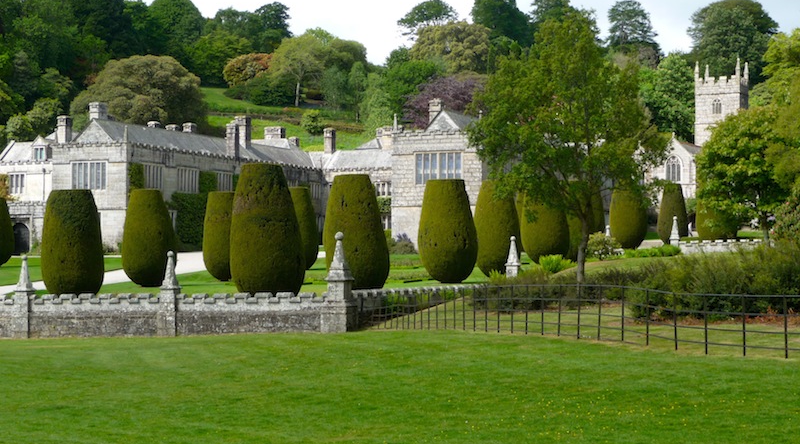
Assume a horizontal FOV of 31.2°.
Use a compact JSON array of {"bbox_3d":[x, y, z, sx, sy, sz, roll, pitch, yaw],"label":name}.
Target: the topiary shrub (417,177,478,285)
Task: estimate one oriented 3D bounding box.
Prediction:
[{"bbox_3d":[2.320,0.440,70.000,2.980,5.080,2.980,0,-1,0],"label":"topiary shrub"}]

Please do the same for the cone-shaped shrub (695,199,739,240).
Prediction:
[{"bbox_3d":[18.890,-1.100,85.000,2.700,4.500,2.700,0,0,25],"label":"cone-shaped shrub"}]

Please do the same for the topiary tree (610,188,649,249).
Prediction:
[{"bbox_3d":[17.580,-0.210,110.000,2.960,4.720,2.960,-1,-1,22],"label":"topiary tree"}]

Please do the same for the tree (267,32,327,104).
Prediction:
[{"bbox_3d":[-16.090,-23.910,225.000,9.200,11.700,9.200,0,-1,0],"label":"tree"}]

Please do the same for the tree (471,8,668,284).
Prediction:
[{"bbox_3d":[5.810,-2.460,50.000,6.930,9.840,6.930,-1,-1,22],"label":"tree"}]

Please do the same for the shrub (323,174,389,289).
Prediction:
[{"bbox_3d":[-1.790,0.410,59.000,2.750,4.750,2.750,0,0,0],"label":"shrub"}]

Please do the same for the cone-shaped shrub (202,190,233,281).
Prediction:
[{"bbox_3d":[-9.180,0.770,76.500,2.650,4.750,2.650,0,0,0],"label":"cone-shaped shrub"}]

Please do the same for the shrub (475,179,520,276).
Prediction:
[{"bbox_3d":[5.130,0.360,76.000,2.570,5.170,2.570,0,-1,0],"label":"shrub"}]

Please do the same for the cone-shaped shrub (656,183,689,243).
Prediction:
[{"bbox_3d":[20.580,-0.570,108.000,2.500,4.600,2.500,0,0,25],"label":"cone-shaped shrub"}]

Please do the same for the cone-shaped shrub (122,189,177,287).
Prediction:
[{"bbox_3d":[-12.210,0.770,70.000,2.700,4.810,2.700,0,-1,0],"label":"cone-shaped shrub"}]

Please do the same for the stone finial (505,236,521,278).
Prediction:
[{"bbox_3d":[4.710,1.530,60.000,0.540,1.850,0.540,0,0,25],"label":"stone finial"}]

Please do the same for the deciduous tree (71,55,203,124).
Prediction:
[{"bbox_3d":[-39.240,-18.830,215.000,20.000,12.500,18.000,0,0,25],"label":"deciduous tree"}]

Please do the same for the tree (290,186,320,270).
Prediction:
[{"bbox_3d":[-6.200,0.390,85.000,2.840,4.920,2.840,0,-1,0],"label":"tree"}]

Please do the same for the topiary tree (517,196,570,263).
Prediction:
[{"bbox_3d":[8.940,0.320,88.000,3.050,4.450,3.050,-1,-1,22],"label":"topiary tree"}]

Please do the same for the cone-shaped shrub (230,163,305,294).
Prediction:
[{"bbox_3d":[-4.750,0.290,51.200,2.650,4.750,2.650,0,0,0],"label":"cone-shaped shrub"}]

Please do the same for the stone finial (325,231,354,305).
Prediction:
[{"bbox_3d":[-1.900,1.440,45.000,0.720,2.300,0.720,0,0,25],"label":"stone finial"}]

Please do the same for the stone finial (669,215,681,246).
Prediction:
[{"bbox_3d":[15.150,0.570,79.000,0.480,1.800,0.480,0,0,25],"label":"stone finial"}]

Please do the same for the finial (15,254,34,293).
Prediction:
[{"bbox_3d":[-15.580,2.140,59.500,0.600,1.580,0.600,-1,-1,22],"label":"finial"}]

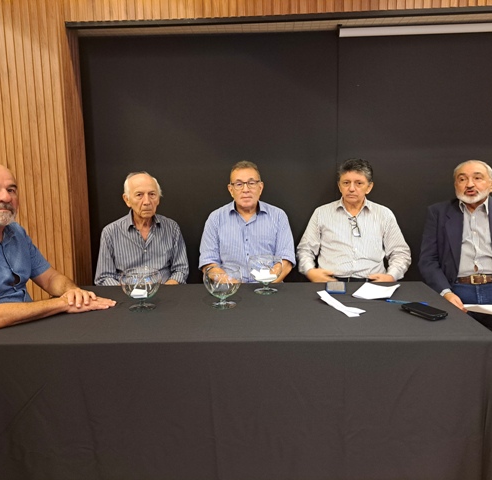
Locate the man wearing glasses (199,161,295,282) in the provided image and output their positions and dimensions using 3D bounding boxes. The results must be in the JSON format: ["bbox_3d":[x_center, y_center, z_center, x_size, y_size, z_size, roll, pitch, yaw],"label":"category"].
[{"bbox_3d":[0.018,0.285,2.153,0.520,1.340,0.700,-1,7,0],"label":"man wearing glasses"}]

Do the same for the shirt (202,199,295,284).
[{"bbox_3d":[0.010,0.074,2.263,0.500,0.570,0.310,-1,7,0],"label":"shirt"}]

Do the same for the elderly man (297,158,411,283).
[{"bbox_3d":[0.545,0.270,2.151,0.580,1.340,0.700,0,7,10],"label":"elderly man"}]

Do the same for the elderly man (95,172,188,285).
[{"bbox_3d":[-0.465,0.308,2.156,0.510,1.290,0.700,-3,8,-15],"label":"elderly man"}]

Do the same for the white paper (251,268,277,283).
[{"bbox_3d":[0.075,0.150,1.935,0.110,0.055,0.090,-1,7,0],"label":"white paper"}]

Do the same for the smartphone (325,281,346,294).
[{"bbox_3d":[0.400,0.210,1.962,0.077,0.011,0.160,0,7,11],"label":"smartphone"}]

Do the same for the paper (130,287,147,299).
[{"bbox_3d":[-0.410,0.208,1.710,0.060,0.033,0.045,-1,7,0],"label":"paper"}]

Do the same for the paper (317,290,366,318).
[{"bbox_3d":[0.353,0.239,1.679,0.090,0.030,0.280,-3,8,-18],"label":"paper"}]

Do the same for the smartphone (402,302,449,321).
[{"bbox_3d":[0.635,0.251,1.585,0.080,0.018,0.152,-4,8,-24],"label":"smartphone"}]

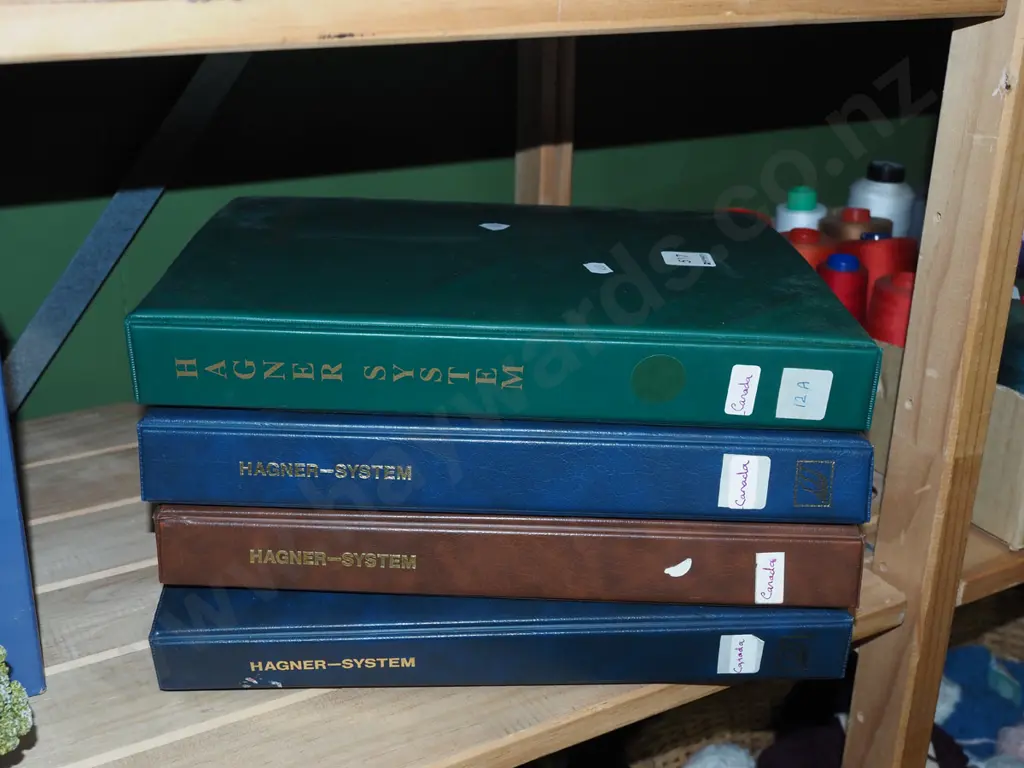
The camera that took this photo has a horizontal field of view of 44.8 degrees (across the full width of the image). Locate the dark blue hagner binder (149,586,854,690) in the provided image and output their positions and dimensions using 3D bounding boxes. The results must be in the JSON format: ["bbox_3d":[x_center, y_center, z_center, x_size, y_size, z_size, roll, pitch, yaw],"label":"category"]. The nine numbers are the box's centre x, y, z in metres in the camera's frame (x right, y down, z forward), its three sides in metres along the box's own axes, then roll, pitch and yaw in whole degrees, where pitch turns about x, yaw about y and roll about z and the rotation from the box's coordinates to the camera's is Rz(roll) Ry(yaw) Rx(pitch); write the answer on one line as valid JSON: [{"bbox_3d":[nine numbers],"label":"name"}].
[{"bbox_3d":[-0.009,0.070,0.662,0.308,0.037,0.245,0,23,-4],"label":"dark blue hagner binder"}]

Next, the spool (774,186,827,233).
[{"bbox_3d":[0.218,-0.098,0.964,0.040,0.107,0.040,1,23,-1],"label":"spool"}]

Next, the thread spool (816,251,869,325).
[{"bbox_3d":[0.194,-0.026,0.749,0.045,0.108,0.045,0,25,0],"label":"thread spool"}]

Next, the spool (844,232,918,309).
[{"bbox_3d":[0.227,-0.046,0.793,0.057,0.106,0.057,0,25,0],"label":"spool"}]

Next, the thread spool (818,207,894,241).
[{"bbox_3d":[0.225,-0.066,0.833,0.054,0.107,0.054,0,25,0],"label":"thread spool"}]

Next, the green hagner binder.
[{"bbox_3d":[-0.003,-0.052,0.626,0.308,0.042,0.245,2,23,0],"label":"green hagner binder"}]

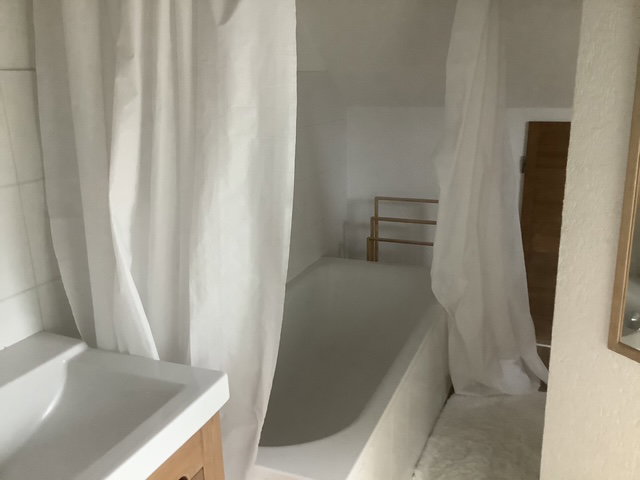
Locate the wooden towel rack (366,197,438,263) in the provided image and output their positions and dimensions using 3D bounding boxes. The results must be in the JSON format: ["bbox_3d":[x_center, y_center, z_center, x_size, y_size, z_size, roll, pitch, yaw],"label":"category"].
[{"bbox_3d":[0.494,0.190,3.114,0.438,0.814,0.220,5,17,23],"label":"wooden towel rack"}]

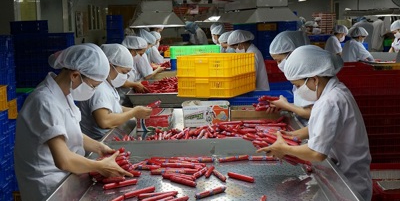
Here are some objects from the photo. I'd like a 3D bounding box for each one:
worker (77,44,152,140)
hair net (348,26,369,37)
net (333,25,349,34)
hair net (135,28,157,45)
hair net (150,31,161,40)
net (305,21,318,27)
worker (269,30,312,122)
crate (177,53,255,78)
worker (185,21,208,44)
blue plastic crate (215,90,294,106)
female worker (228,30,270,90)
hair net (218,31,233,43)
[{"bbox_3d":[-0.530,0.315,3.790,0.560,1.330,0.460,0,7,9],"label":"worker"},{"bbox_3d":[2.238,-0.973,8.500,0.270,0.165,0.230,-2,8,-6],"label":"hair net"},{"bbox_3d":[2.255,-1.131,9.600,0.250,0.155,0.220,-3,8,-14],"label":"net"},{"bbox_3d":[-0.618,-0.736,6.900,0.270,0.170,0.230,28,10,4],"label":"hair net"},{"bbox_3d":[-0.644,-0.915,8.500,0.260,0.165,0.220,-1,8,0],"label":"hair net"},{"bbox_3d":[2.015,-1.368,10.800,0.260,0.130,0.220,-16,13,-28],"label":"net"},{"bbox_3d":[0.594,0.178,3.832,0.550,1.230,0.460,-1,8,0],"label":"worker"},{"bbox_3d":[0.138,-0.268,4.520,0.420,0.150,0.610,2,7,20],"label":"crate"},{"bbox_3d":[-0.056,-0.841,11.384,0.550,1.320,0.480,-4,8,-19],"label":"worker"},{"bbox_3d":[0.395,0.043,4.532,0.610,0.170,0.420,-1,8,4],"label":"blue plastic crate"},{"bbox_3d":[0.420,0.040,5.850,0.540,1.380,0.450,-2,7,-8],"label":"female worker"},{"bbox_3d":[0.357,-0.710,6.800,0.260,0.150,0.230,-12,8,-7],"label":"hair net"}]

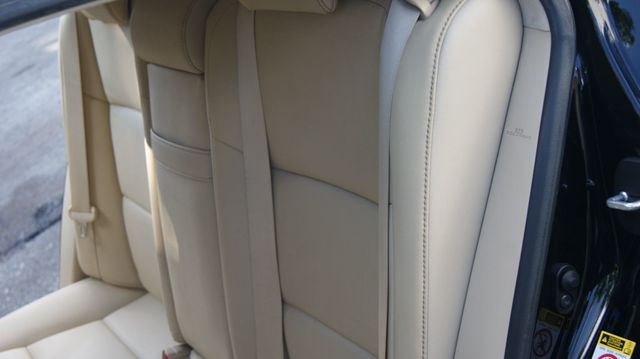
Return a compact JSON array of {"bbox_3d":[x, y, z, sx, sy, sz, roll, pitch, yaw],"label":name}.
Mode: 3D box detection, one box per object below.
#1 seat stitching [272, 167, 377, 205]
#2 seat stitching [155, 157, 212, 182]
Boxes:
[{"bbox_3d":[0.003,0.007,1.090,0.025,0.022,0.240,-21,22,-27],"label":"seat stitching"},{"bbox_3d":[-0.217,-0.015,1.410,0.025,0.020,0.195,-21,22,-27],"label":"seat stitching"}]

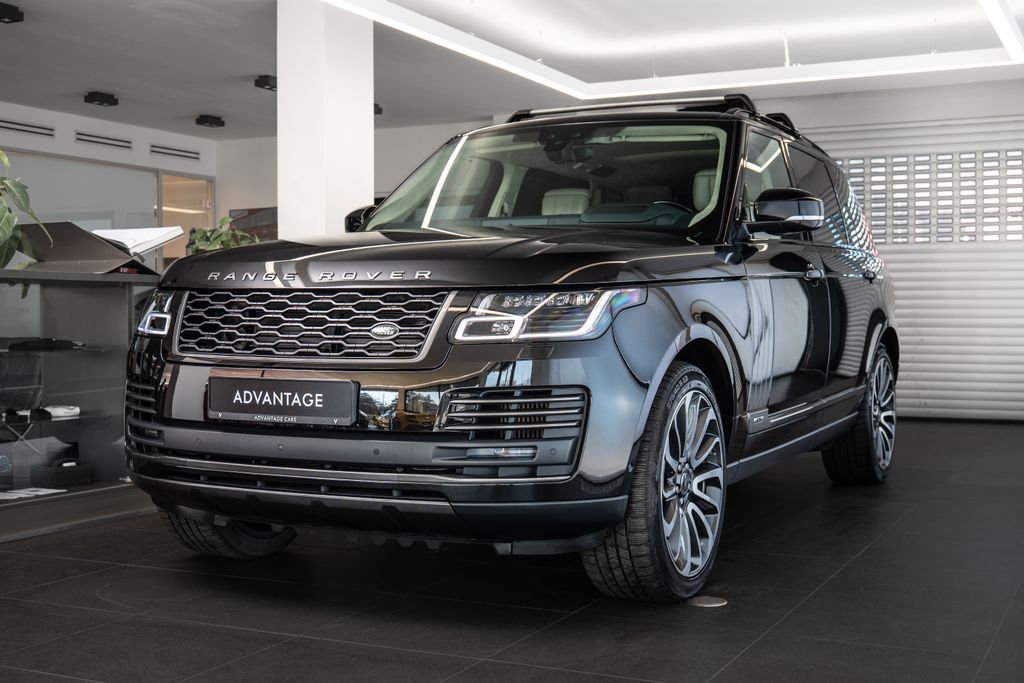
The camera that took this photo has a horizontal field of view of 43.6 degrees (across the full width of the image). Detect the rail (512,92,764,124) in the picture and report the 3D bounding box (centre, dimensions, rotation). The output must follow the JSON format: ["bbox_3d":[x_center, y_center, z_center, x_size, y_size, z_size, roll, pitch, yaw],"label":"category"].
[{"bbox_3d":[0.534,-1.093,6.110,1.270,0.115,0.090,0,1,27],"label":"rail"}]

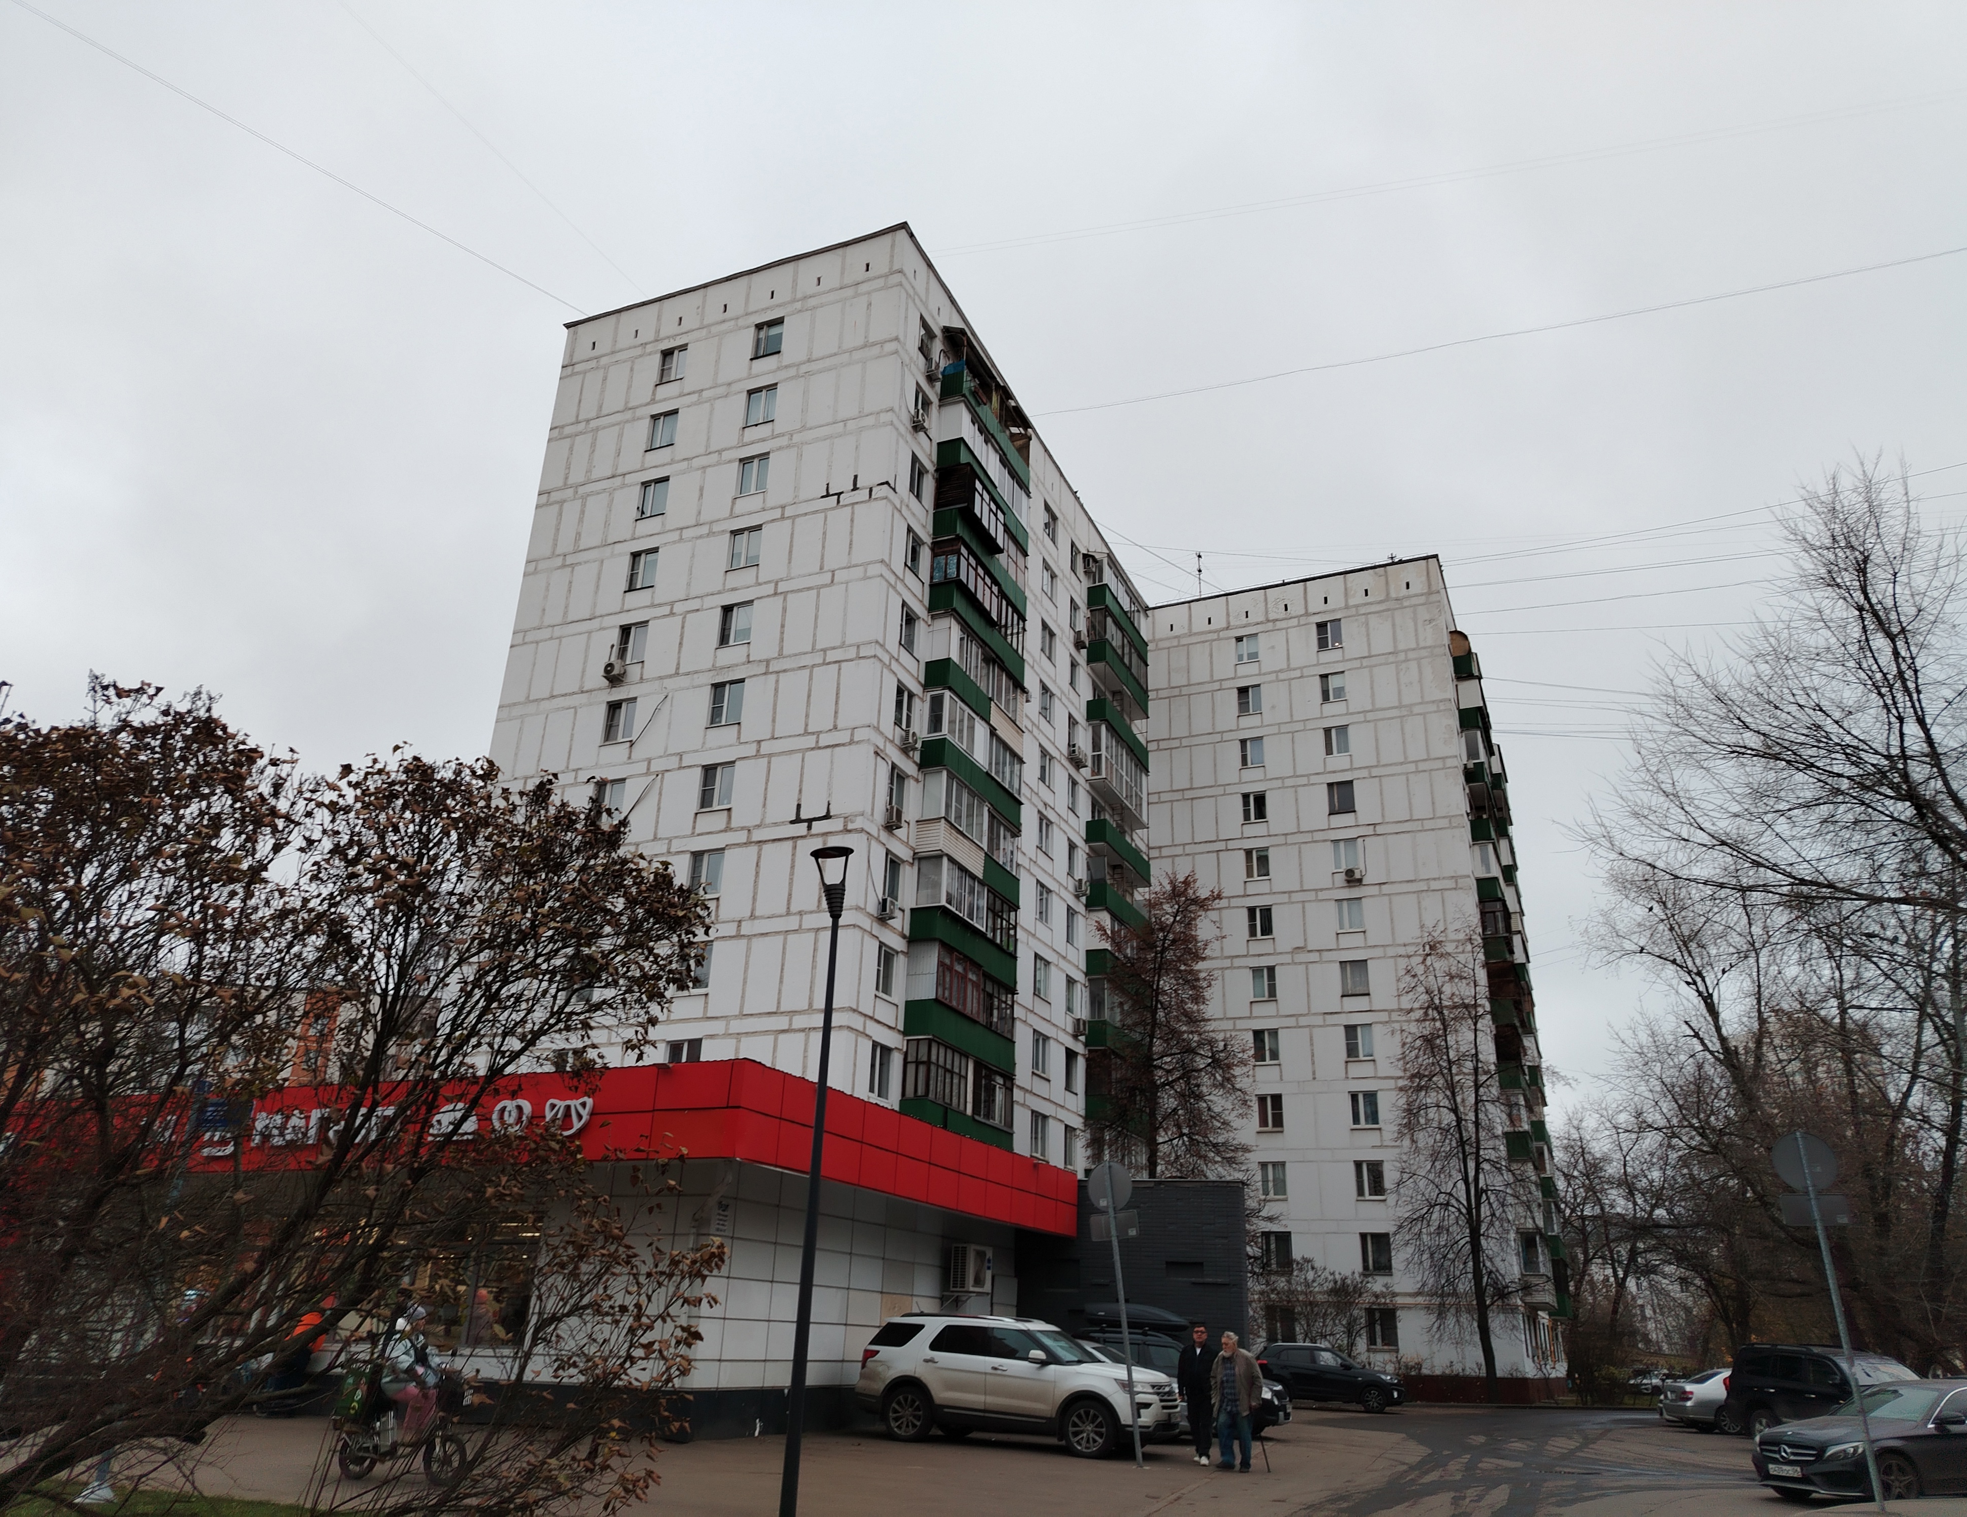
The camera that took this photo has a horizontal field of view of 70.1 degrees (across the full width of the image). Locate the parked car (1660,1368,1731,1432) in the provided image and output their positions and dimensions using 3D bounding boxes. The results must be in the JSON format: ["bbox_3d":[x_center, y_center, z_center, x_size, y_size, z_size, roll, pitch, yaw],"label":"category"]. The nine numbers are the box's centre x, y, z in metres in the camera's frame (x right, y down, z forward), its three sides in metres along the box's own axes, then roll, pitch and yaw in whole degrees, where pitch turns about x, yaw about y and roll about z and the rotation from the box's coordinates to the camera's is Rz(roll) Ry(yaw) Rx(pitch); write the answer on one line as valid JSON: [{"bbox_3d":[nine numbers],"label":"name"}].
[{"bbox_3d":[19.618,16.159,35.224,4.650,1.460,1.780,0,-23,4],"label":"parked car"}]

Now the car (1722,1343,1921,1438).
[{"bbox_3d":[17.365,12.942,28.357,1.890,1.880,4.750,7,-23,-12],"label":"car"}]

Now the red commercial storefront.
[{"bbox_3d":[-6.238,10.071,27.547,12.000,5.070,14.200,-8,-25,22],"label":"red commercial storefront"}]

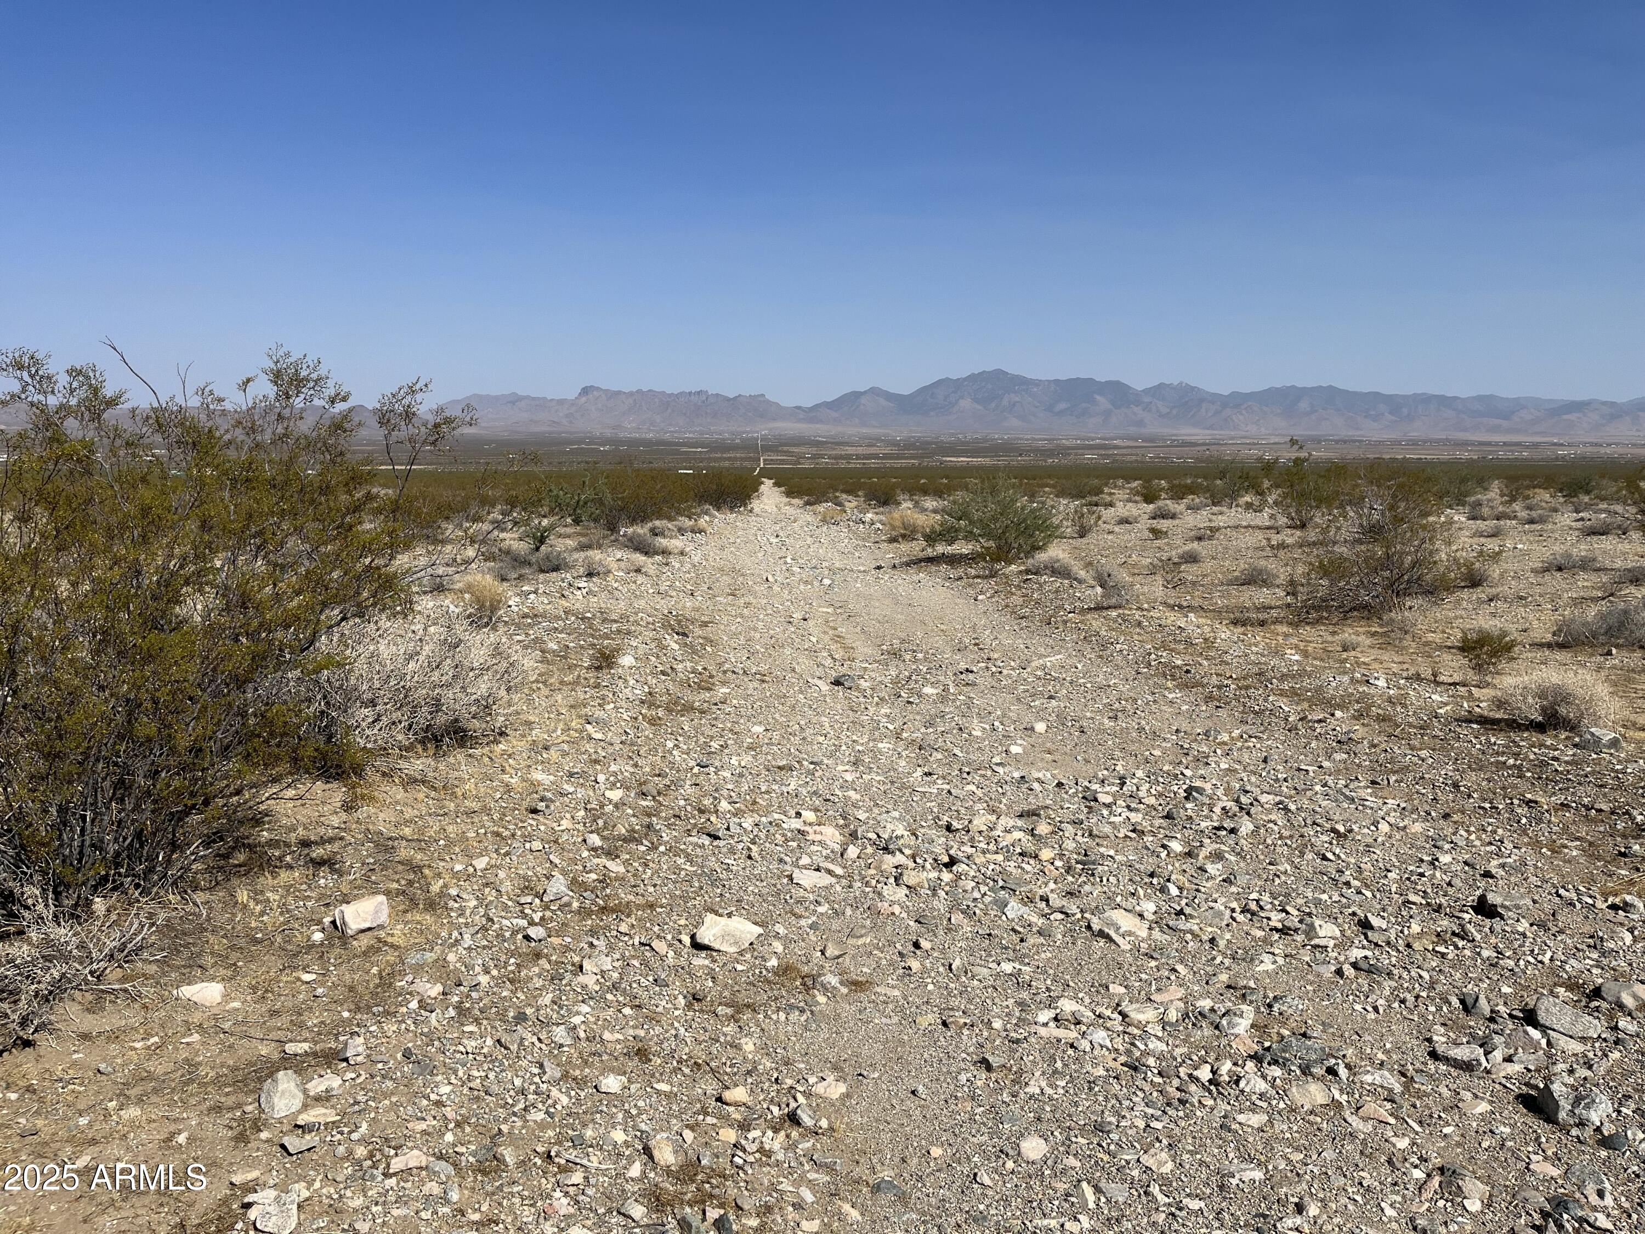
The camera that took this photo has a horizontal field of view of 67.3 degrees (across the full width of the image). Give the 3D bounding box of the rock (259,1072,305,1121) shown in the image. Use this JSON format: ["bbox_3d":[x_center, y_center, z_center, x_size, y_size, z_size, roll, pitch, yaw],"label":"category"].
[{"bbox_3d":[-1.340,1.182,3.056,0.108,0.100,0.100,-4,10,-25],"label":"rock"}]

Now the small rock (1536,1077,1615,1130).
[{"bbox_3d":[1.809,1.153,2.967,0.165,0.085,0.120,6,10,33],"label":"small rock"}]

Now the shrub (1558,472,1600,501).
[{"bbox_3d":[34.308,-5.912,56.000,1.800,1.300,1.700,6,10,31],"label":"shrub"}]

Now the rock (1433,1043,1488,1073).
[{"bbox_3d":[1.689,1.167,3.271,0.125,0.055,0.085,7,11,38],"label":"rock"}]

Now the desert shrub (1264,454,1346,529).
[{"bbox_3d":[10.637,-2.801,27.304,1.680,1.626,1.545,3,9,21],"label":"desert shrub"}]

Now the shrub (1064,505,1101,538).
[{"bbox_3d":[4.992,-1.837,23.700,0.669,0.628,0.650,2,9,12],"label":"shrub"}]

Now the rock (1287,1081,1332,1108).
[{"bbox_3d":[1.194,1.171,3.030,0.105,0.046,0.078,4,9,23],"label":"rock"}]

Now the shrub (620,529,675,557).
[{"bbox_3d":[-2.603,-1.101,18.400,0.798,0.413,0.700,-1,9,-8],"label":"shrub"}]

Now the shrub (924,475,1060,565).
[{"bbox_3d":[2.612,-1.532,18.931,2.054,1.279,1.890,1,9,8],"label":"shrub"}]

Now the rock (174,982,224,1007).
[{"bbox_3d":[-1.801,1.090,3.570,0.140,0.050,0.085,-4,10,-28],"label":"rock"}]

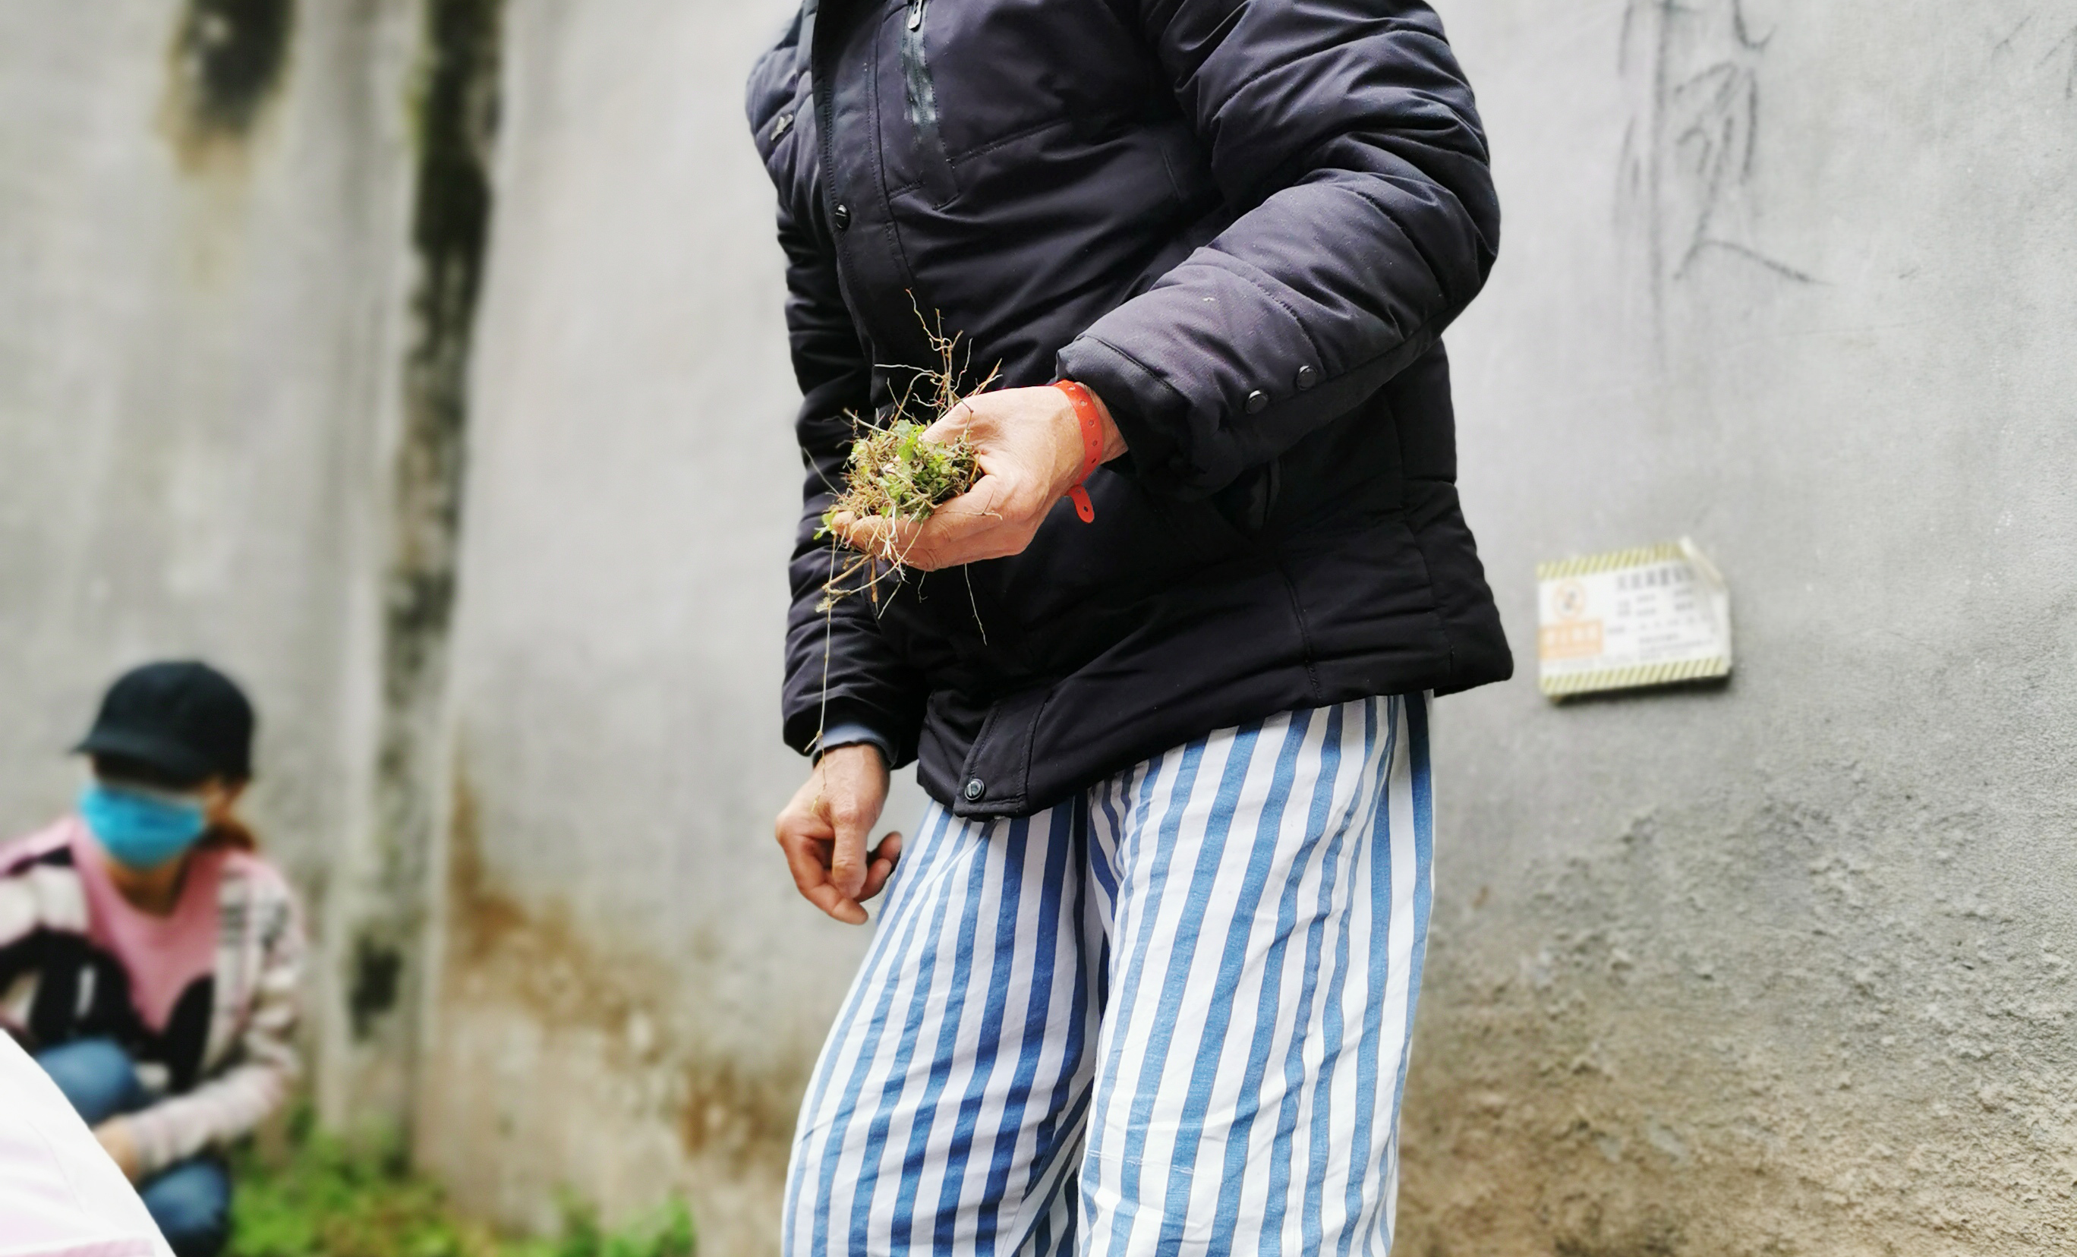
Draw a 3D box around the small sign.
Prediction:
[{"bbox_3d":[0.521,-0.008,1.886,0.018,0.121,0.192,10,-12,-38],"label":"small sign"}]

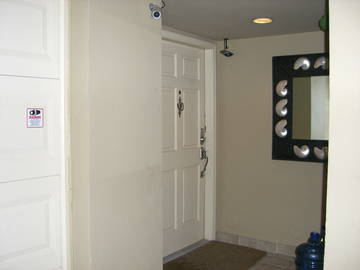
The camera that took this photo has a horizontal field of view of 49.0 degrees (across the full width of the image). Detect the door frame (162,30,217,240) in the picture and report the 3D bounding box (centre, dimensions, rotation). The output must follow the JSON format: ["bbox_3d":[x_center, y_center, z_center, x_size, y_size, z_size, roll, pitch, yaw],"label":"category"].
[{"bbox_3d":[0.040,0.111,3.775,0.135,2.080,1.010,2,4,36],"label":"door frame"}]

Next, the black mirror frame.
[{"bbox_3d":[1.270,-0.233,3.473,0.970,0.970,0.040,2,4,36],"label":"black mirror frame"}]

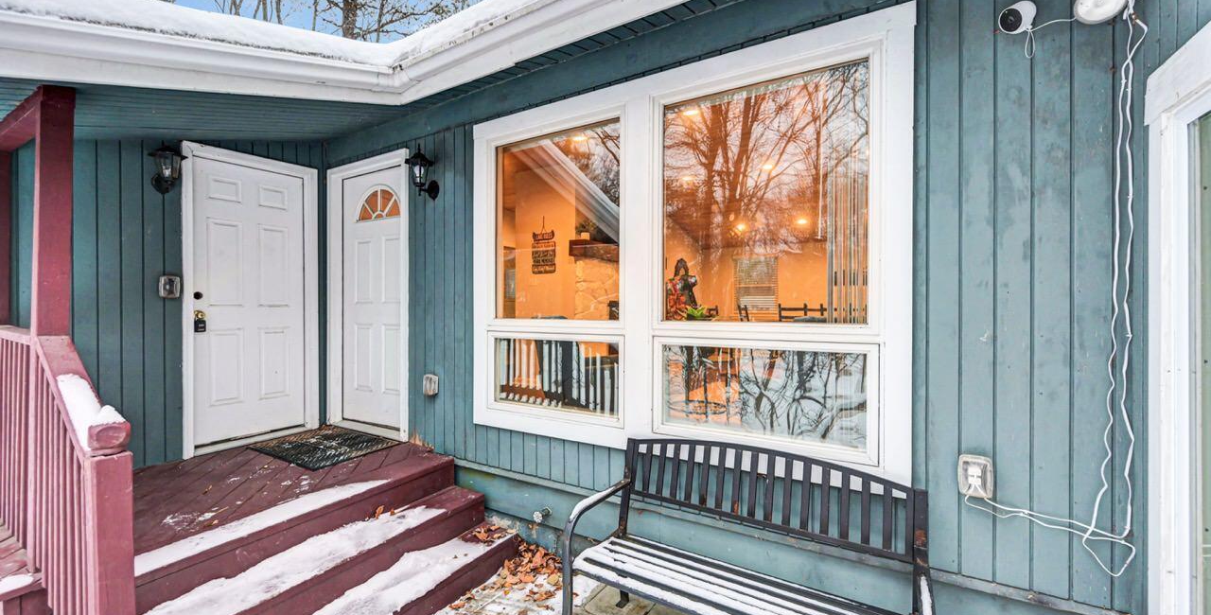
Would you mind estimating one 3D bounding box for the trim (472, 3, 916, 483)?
[{"bbox_3d":[0.184,-0.207,2.420,2.355,1.902,0.080,0,0,31],"label":"trim"}]

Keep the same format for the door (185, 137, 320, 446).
[{"bbox_3d":[-2.629,-0.054,3.531,0.090,2.108,0.858,0,0,31],"label":"door"}]

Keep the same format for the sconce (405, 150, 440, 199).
[{"bbox_3d":[-1.228,-0.909,3.140,0.175,0.350,0.200,0,0,31],"label":"sconce"}]

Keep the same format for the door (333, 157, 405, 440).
[{"bbox_3d":[-1.815,-0.069,3.646,1.025,2.083,0.090,0,0,31],"label":"door"}]

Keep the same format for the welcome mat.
[{"bbox_3d":[-2.004,0.990,3.360,0.920,0.015,0.620,0,0,31],"label":"welcome mat"}]

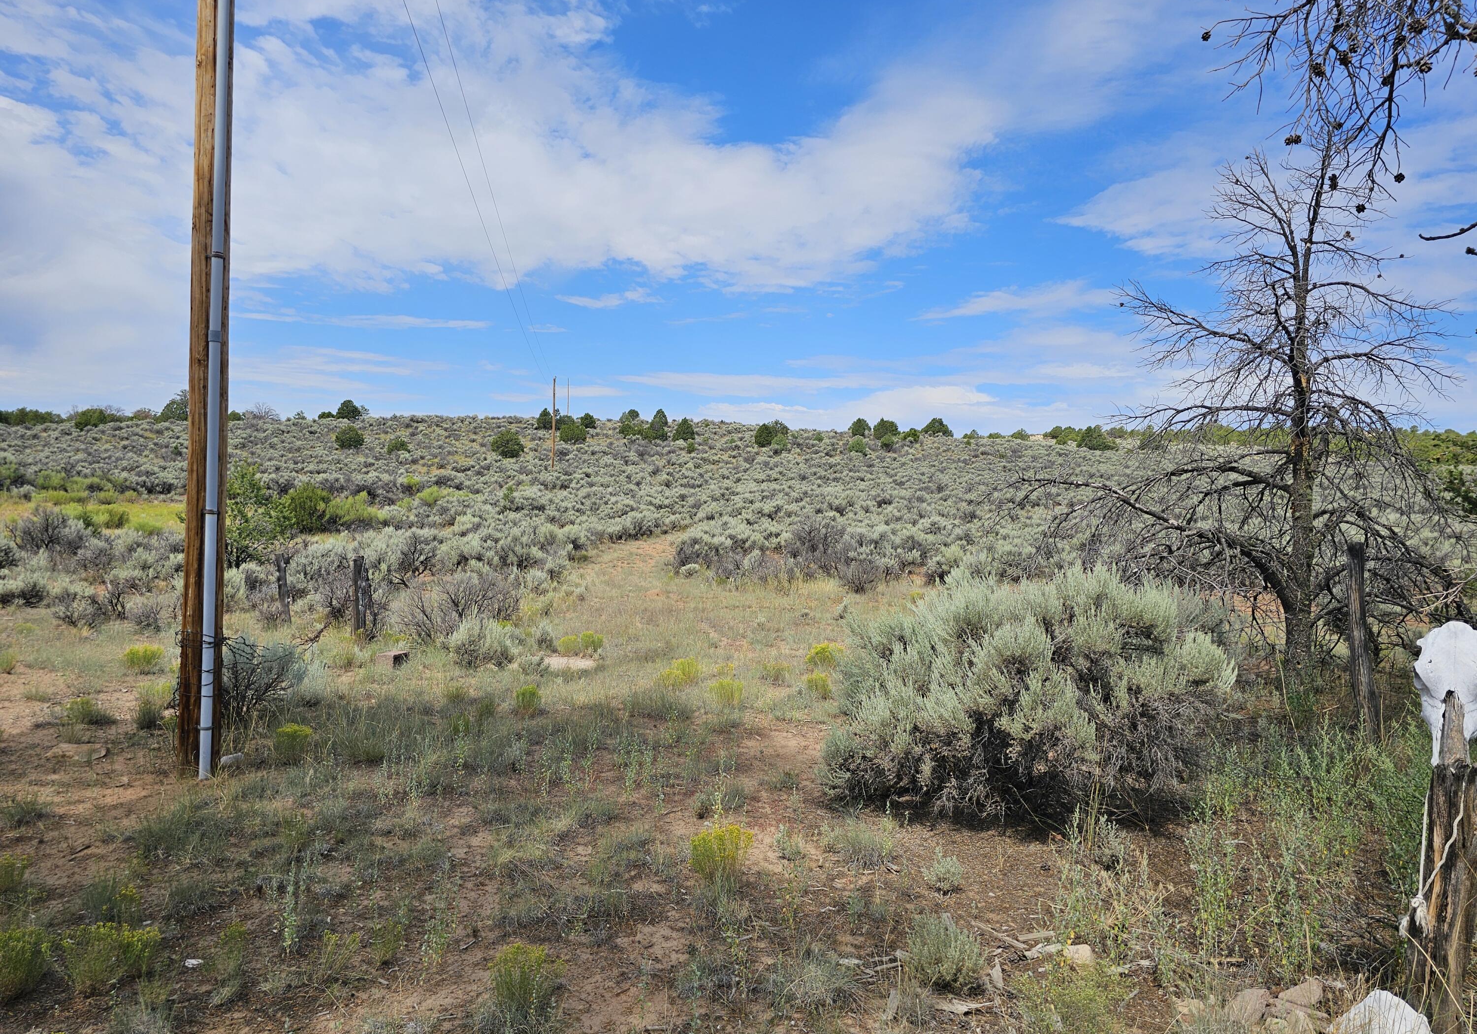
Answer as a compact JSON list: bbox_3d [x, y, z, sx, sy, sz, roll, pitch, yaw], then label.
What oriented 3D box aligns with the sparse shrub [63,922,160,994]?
[{"bbox_3d":[-2.080,1.442,3.258,0.271,0.193,0.244,1,1,-32],"label":"sparse shrub"}]

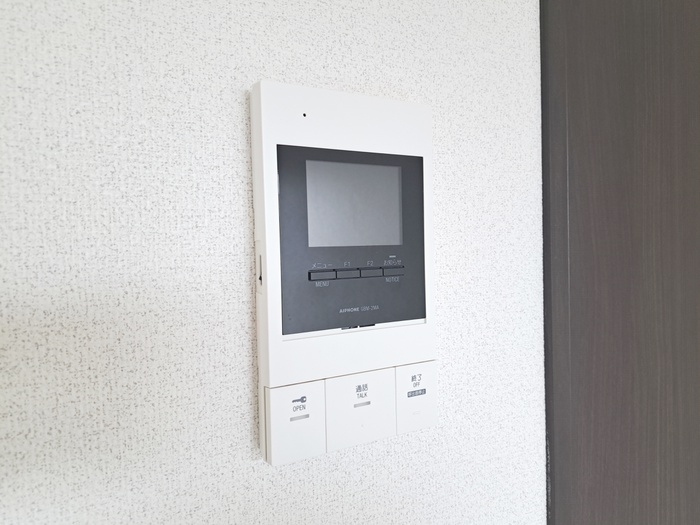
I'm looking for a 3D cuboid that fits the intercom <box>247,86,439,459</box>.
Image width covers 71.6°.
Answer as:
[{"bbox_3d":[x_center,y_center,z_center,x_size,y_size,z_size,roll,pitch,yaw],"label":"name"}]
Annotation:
[{"bbox_3d":[0.000,0.006,0.326,0.125,0.228,0.021,-3,3,-29],"label":"intercom"}]

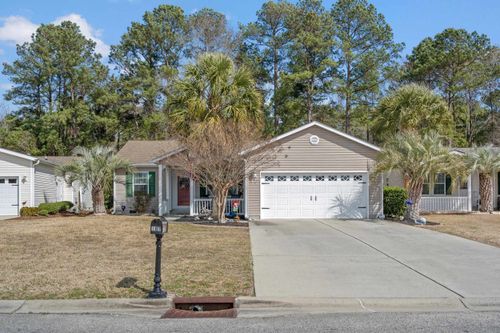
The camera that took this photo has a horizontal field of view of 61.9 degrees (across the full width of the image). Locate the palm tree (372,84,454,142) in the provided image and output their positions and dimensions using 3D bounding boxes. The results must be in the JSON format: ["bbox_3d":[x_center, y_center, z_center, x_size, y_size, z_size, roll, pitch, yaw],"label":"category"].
[{"bbox_3d":[8.580,-0.900,22.200,4.300,6.800,4.200,0,-2,0],"label":"palm tree"}]

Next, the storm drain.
[{"bbox_3d":[-0.710,2.090,6.150,1.050,0.190,0.620,0,-2,0],"label":"storm drain"}]

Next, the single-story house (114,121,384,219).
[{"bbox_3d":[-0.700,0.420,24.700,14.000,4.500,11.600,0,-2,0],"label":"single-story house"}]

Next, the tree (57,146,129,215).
[{"bbox_3d":[-8.100,0.720,21.500,3.800,3.550,3.700,0,-2,0],"label":"tree"}]

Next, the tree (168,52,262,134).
[{"bbox_3d":[-1.540,-1.360,18.800,4.200,7.400,4.100,0,-2,0],"label":"tree"}]

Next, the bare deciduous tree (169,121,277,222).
[{"bbox_3d":[-1.170,0.220,17.700,4.500,4.300,4.300,0,-2,0],"label":"bare deciduous tree"}]

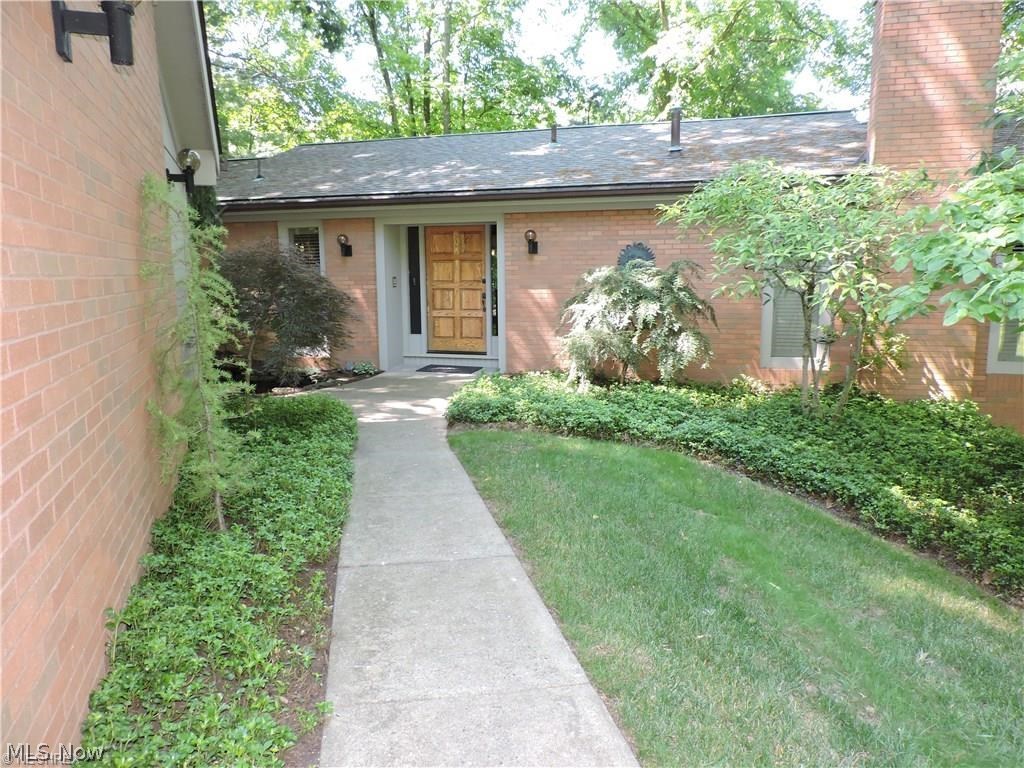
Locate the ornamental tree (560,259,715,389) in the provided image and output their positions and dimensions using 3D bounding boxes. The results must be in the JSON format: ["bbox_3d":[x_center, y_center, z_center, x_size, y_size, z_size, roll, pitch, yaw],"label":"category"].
[{"bbox_3d":[1.614,-0.777,9.276,2.012,1.700,1.650,2,9,14],"label":"ornamental tree"}]

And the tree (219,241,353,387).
[{"bbox_3d":[-3.383,-1.083,10.376,2.105,2.042,1.800,2,9,14],"label":"tree"}]

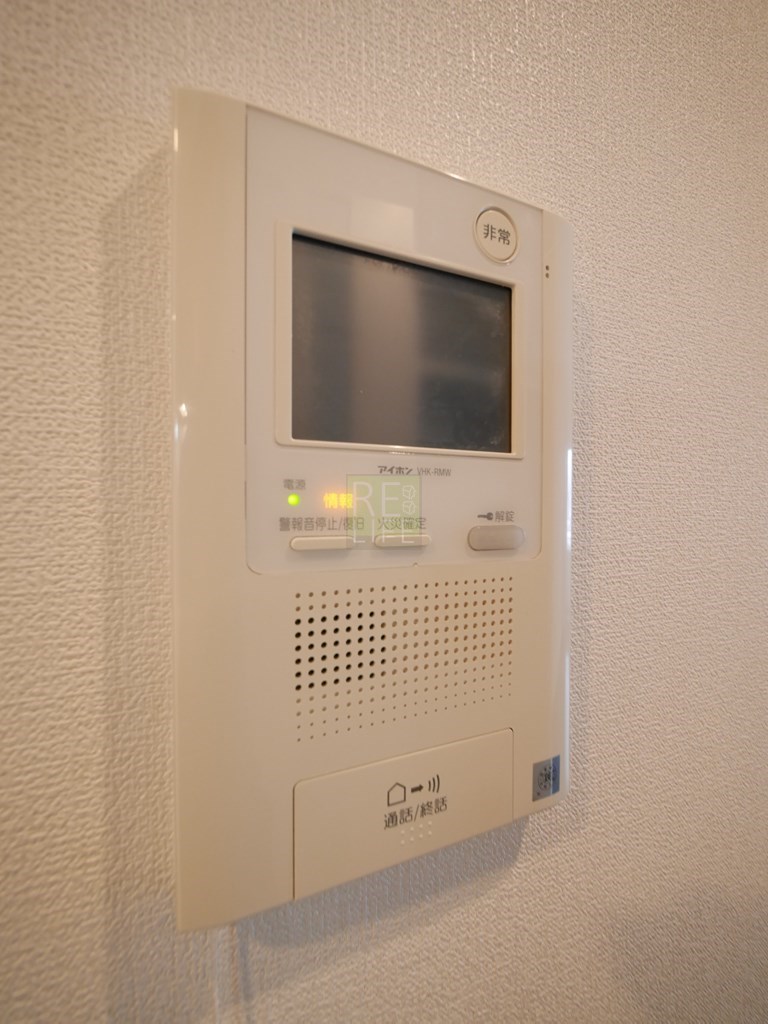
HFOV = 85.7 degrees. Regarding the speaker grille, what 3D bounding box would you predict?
[{"bbox_3d":[0.009,0.042,0.125,0.073,0.041,0.003,0,1,-22],"label":"speaker grille"}]

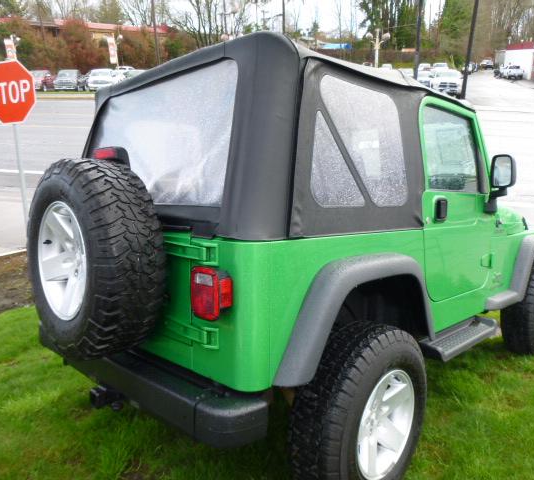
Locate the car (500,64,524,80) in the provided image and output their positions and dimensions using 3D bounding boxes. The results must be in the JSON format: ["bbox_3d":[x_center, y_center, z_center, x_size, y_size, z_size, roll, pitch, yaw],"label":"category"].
[{"bbox_3d":[31.267,-21.408,59.000,1.900,1.800,5.000,7,22,20],"label":"car"}]

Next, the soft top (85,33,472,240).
[{"bbox_3d":[0.041,-0.434,2.500,1.520,0.700,1.800,3,7,44],"label":"soft top"}]

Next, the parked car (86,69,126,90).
[{"bbox_3d":[-14.943,-15.016,42.830,1.850,1.650,4.800,-3,21,-7],"label":"parked car"}]

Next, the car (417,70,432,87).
[{"bbox_3d":[12.701,-13.275,39.170,1.850,1.650,4.800,5,21,12],"label":"car"}]

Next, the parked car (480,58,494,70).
[{"bbox_3d":[35.099,-28.065,74.000,1.820,1.680,4.600,7,22,20],"label":"parked car"}]

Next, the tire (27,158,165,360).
[{"bbox_3d":[-0.682,0.072,1.791,0.771,0.771,0.244,6,7,44],"label":"tire"}]

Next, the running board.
[{"bbox_3d":[1.026,0.500,2.441,0.142,0.076,0.721,6,7,44],"label":"running board"}]

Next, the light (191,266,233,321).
[{"bbox_3d":[-0.176,0.164,1.488,0.142,0.160,0.081,6,7,44],"label":"light"}]

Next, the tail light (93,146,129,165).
[{"bbox_3d":[-0.614,-0.324,1.816,0.203,0.086,0.081,6,7,44],"label":"tail light"}]

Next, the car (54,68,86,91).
[{"bbox_3d":[-18.373,-15.187,43.217,1.850,1.700,4.700,-4,21,-11],"label":"car"}]

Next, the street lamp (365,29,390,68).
[{"bbox_3d":[7.059,-11.273,29.739,1.420,4.200,0.500,3,21,11],"label":"street lamp"}]

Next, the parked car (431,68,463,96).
[{"bbox_3d":[13.269,-11.787,34.500,2.030,1.920,5.800,5,21,16],"label":"parked car"}]

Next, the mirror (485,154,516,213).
[{"bbox_3d":[1.319,-0.319,2.618,0.152,0.299,0.112,6,7,44],"label":"mirror"}]

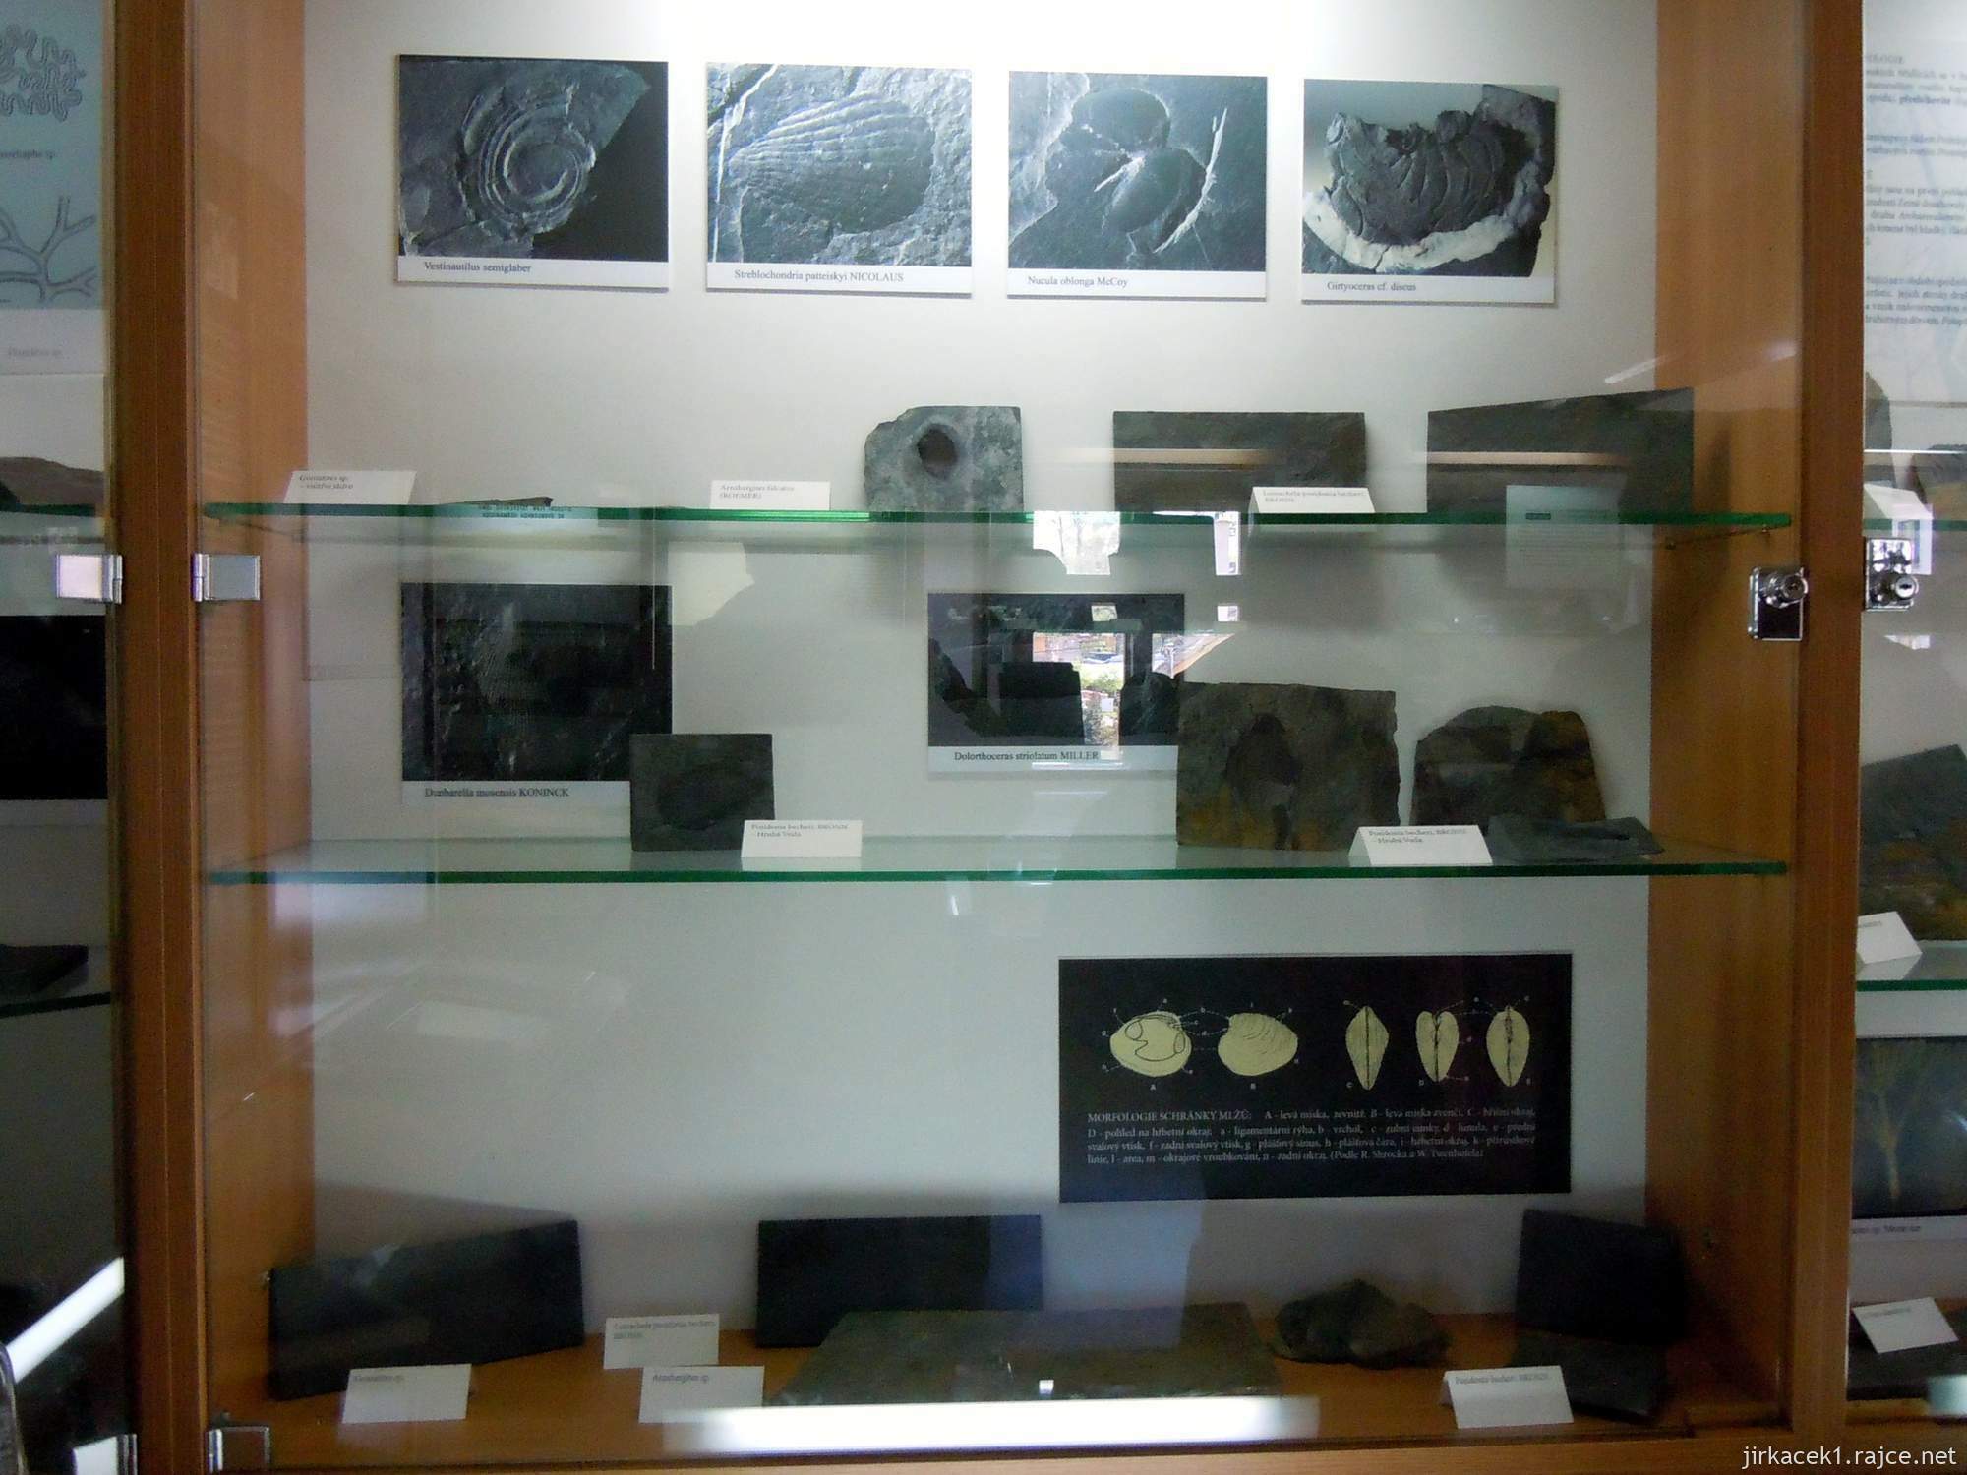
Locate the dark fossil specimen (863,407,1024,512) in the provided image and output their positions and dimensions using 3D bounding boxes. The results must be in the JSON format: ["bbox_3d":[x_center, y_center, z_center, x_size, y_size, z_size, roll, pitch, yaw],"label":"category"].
[{"bbox_3d":[-0.027,-0.183,1.174,0.107,0.085,0.026,0,-12,-4],"label":"dark fossil specimen"}]

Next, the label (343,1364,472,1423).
[{"bbox_3d":[-0.363,0.413,1.081,0.075,0.027,0.035,0,1,-5],"label":"label"}]

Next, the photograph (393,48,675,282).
[{"bbox_3d":[-0.353,-0.445,1.346,0.210,0.177,0.004,0,1,-4],"label":"photograph"}]

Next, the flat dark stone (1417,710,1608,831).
[{"bbox_3d":[0.418,0.031,1.368,0.151,0.114,0.021,0,-15,2],"label":"flat dark stone"}]

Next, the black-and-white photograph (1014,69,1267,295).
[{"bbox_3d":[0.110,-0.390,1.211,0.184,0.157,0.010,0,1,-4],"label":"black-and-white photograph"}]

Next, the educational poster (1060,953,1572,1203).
[{"bbox_3d":[0.241,0.244,1.233,0.374,0.176,0.010,0,1,-4],"label":"educational poster"}]

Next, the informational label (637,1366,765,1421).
[{"bbox_3d":[-0.202,0.471,1.238,0.087,0.029,0.050,0,1,-4],"label":"informational label"}]

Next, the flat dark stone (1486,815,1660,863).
[{"bbox_3d":[0.388,0.065,1.129,0.110,0.023,0.078,0,1,-4],"label":"flat dark stone"}]

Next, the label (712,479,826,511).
[{"bbox_3d":[-0.137,-0.152,1.097,0.075,0.027,0.035,0,1,-4],"label":"label"}]

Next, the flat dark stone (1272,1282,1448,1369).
[{"bbox_3d":[0.299,0.456,1.356,0.129,0.053,0.085,0,1,-4],"label":"flat dark stone"}]

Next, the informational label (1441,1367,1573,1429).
[{"bbox_3d":[0.329,0.413,1.075,0.075,0.027,0.035,0,1,-9],"label":"informational label"}]

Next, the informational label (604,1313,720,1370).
[{"bbox_3d":[-0.251,0.469,1.334,0.087,0.029,0.050,0,1,-4],"label":"informational label"}]

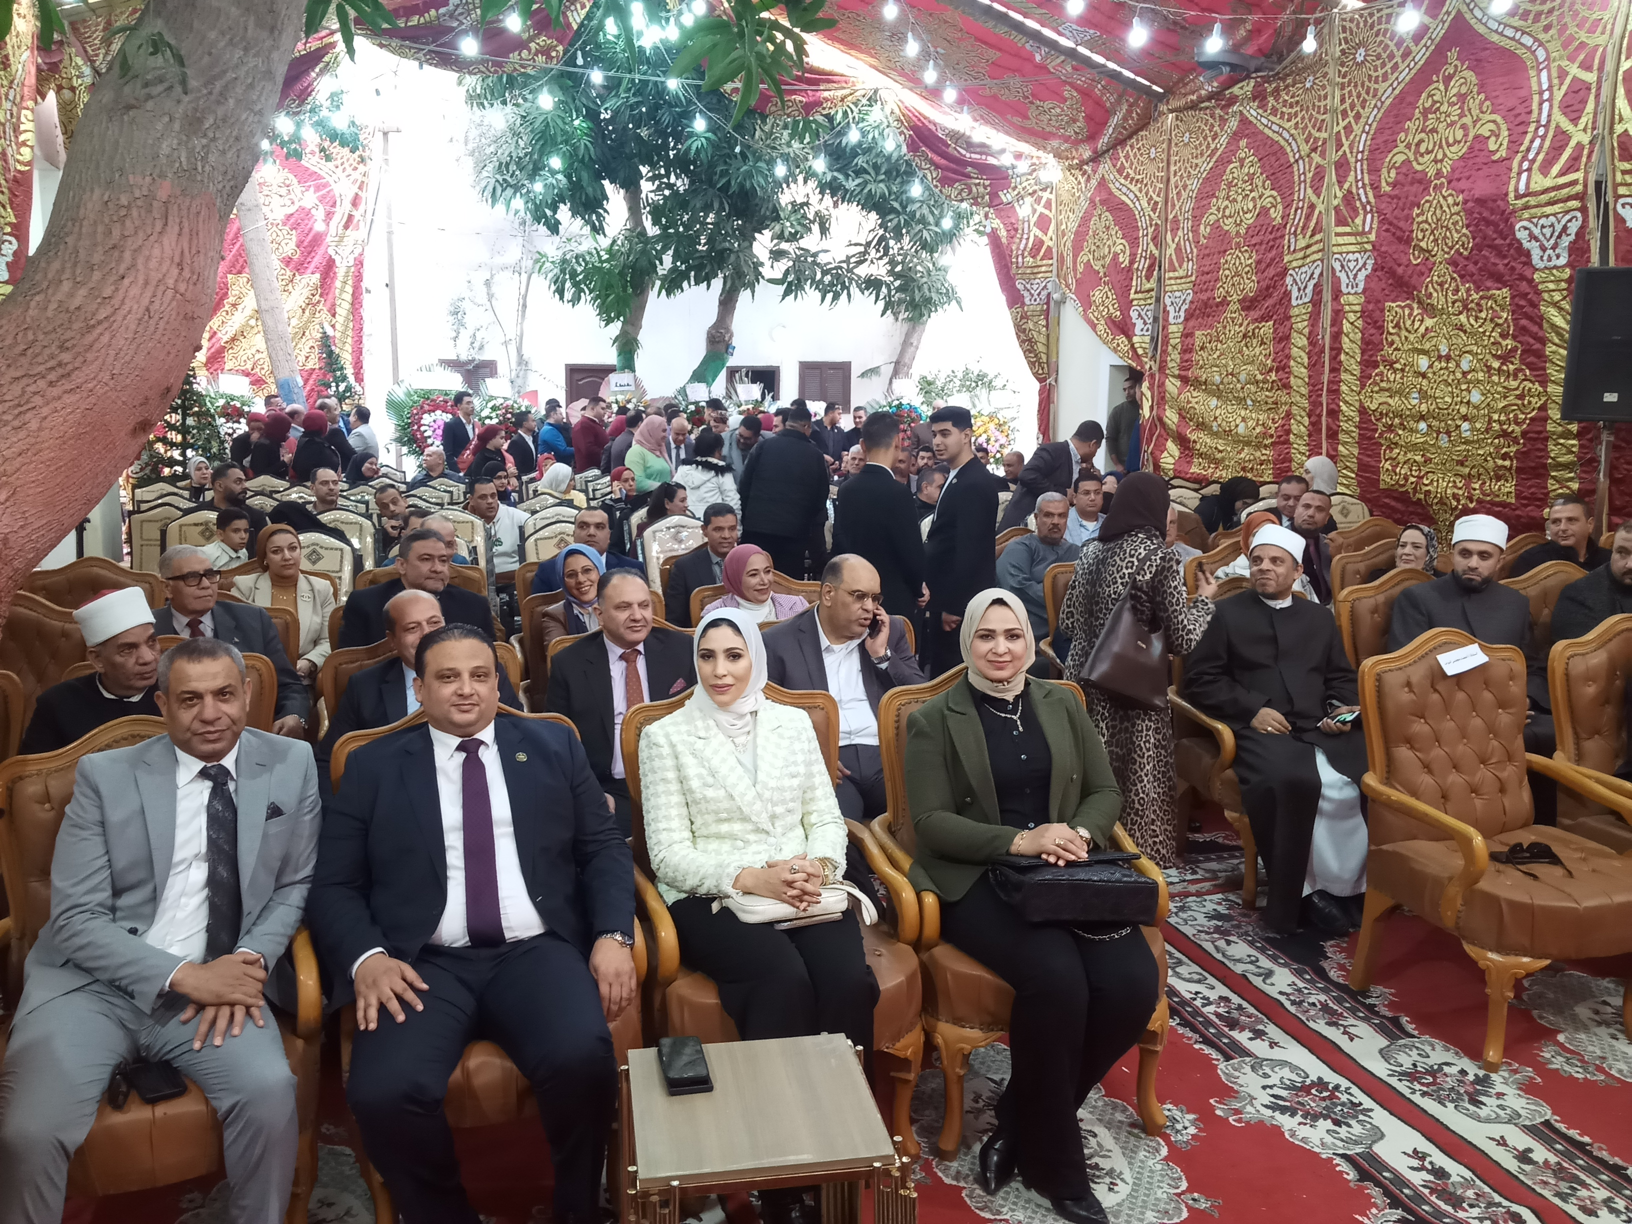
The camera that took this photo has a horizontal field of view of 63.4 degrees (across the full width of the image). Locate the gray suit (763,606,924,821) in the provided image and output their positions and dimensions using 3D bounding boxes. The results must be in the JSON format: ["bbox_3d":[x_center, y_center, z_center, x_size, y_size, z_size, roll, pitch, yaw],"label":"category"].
[{"bbox_3d":[0.120,0.525,4.342,0.600,1.020,0.740,-3,10,-17],"label":"gray suit"}]

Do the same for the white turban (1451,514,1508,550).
[{"bbox_3d":[2.498,-0.305,4.967,0.210,0.135,0.225,7,6,35],"label":"white turban"}]

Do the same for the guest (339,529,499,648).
[{"bbox_3d":[-1.399,0.375,4.792,0.580,1.290,0.820,-5,10,-25],"label":"guest"}]

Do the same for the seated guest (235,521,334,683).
[{"bbox_3d":[-2.170,0.311,5.371,0.560,1.290,0.780,-3,10,-19],"label":"seated guest"}]

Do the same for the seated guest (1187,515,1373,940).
[{"bbox_3d":[1.661,0.380,4.654,0.600,1.360,0.800,-2,10,-10],"label":"seated guest"}]

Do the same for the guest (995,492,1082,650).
[{"bbox_3d":[1.159,0.097,6.431,0.580,1.290,0.800,-2,9,-10],"label":"guest"}]

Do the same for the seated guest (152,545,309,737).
[{"bbox_3d":[-1.974,0.444,4.417,0.580,1.280,0.820,-5,10,-25],"label":"seated guest"}]

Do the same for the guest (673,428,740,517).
[{"bbox_3d":[-0.756,-0.516,9.393,0.480,1.570,0.360,5,11,30],"label":"guest"}]

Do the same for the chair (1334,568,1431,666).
[{"bbox_3d":[2.450,0.436,5.200,0.660,1.110,0.700,-2,10,-14],"label":"chair"}]

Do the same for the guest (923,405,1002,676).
[{"bbox_3d":[0.664,-0.050,6.095,0.300,1.779,0.470,-3,10,-15],"label":"guest"}]

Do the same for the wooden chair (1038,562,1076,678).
[{"bbox_3d":[1.425,0.288,6.131,0.670,1.090,0.720,-1,9,-9],"label":"wooden chair"}]

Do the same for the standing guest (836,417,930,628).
[{"bbox_3d":[0.305,-0.094,6.264,0.470,1.730,0.310,3,10,20],"label":"standing guest"}]

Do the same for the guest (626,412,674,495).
[{"bbox_3d":[-1.400,-0.797,11.117,0.420,1.640,0.480,-1,9,-8],"label":"guest"}]

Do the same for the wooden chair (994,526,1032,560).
[{"bbox_3d":[1.200,0.105,7.249,0.670,1.090,0.720,-2,10,-12],"label":"wooden chair"}]

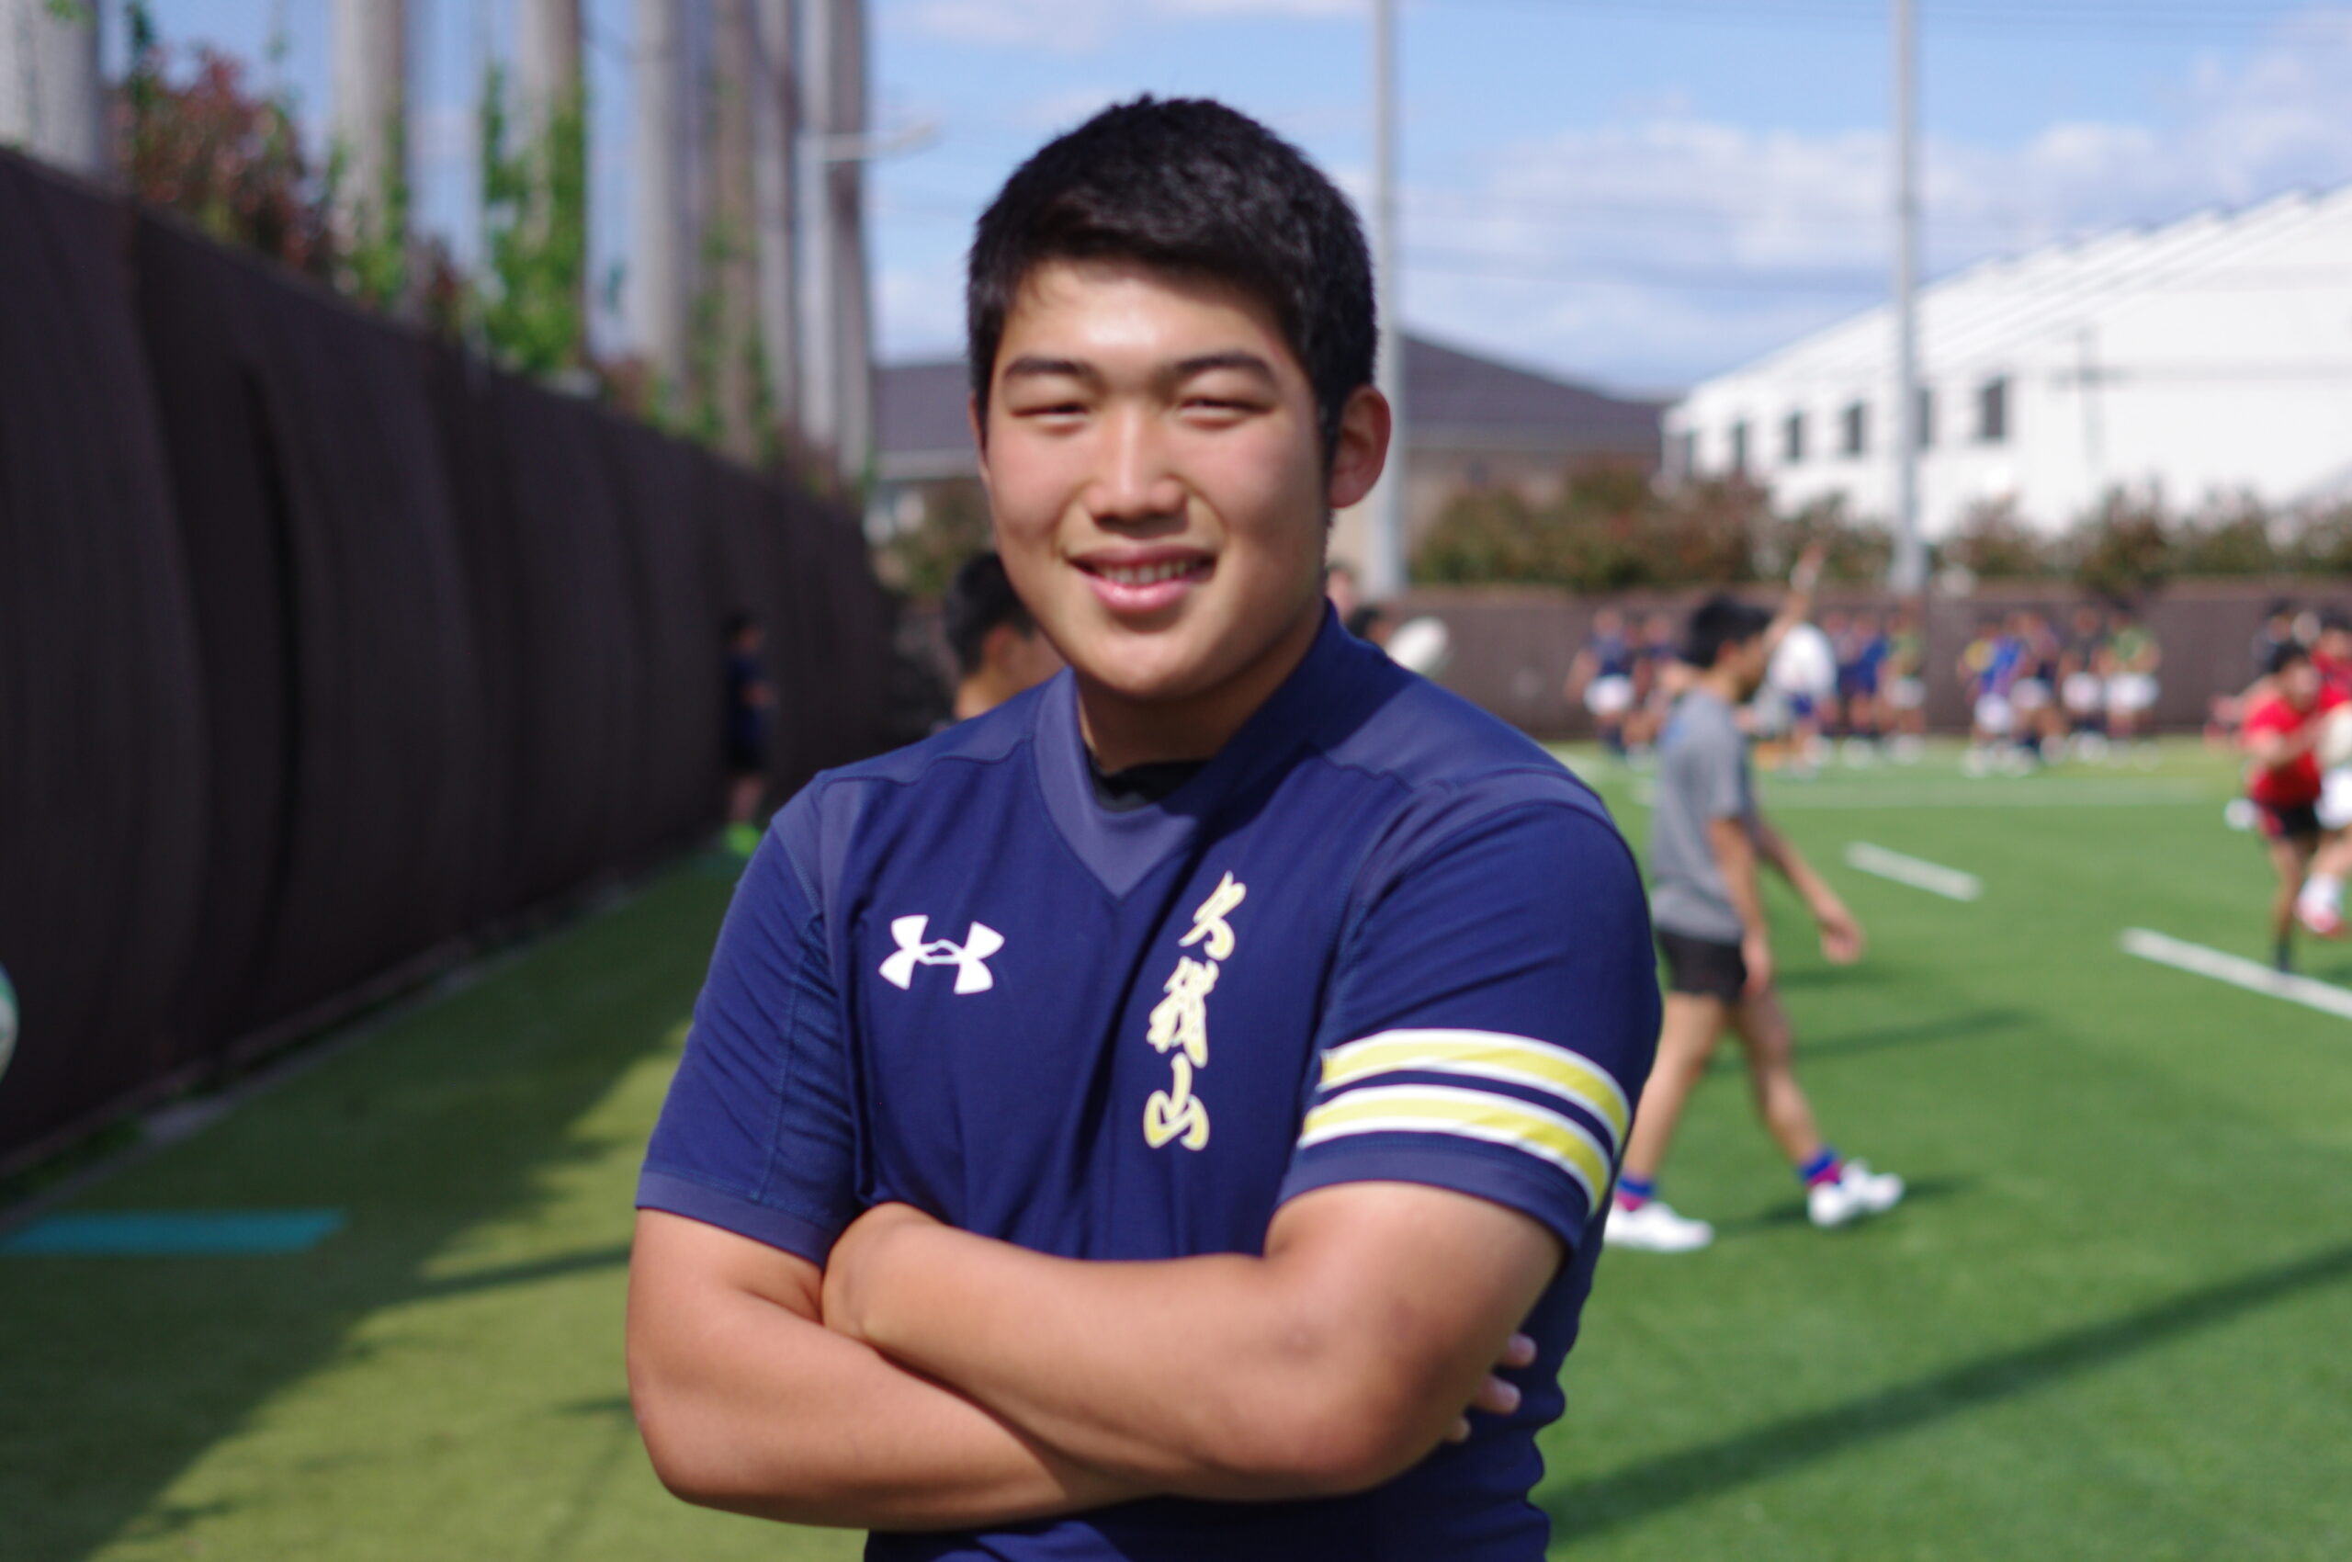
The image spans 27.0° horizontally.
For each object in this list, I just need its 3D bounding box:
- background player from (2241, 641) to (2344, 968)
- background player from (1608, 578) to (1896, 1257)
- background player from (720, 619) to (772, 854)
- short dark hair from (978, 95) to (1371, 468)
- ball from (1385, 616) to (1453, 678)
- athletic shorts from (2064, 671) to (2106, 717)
[{"bbox_3d":[5.241,0.107,22.900,0.650,1.540,0.550,1,2,38],"label":"background player"},{"bbox_3d":[1.552,0.371,13.100,0.790,1.710,0.500,-1,2,-21],"label":"background player"},{"bbox_3d":[-3.053,-0.321,34.900,0.380,1.700,0.450,0,2,30],"label":"background player"},{"bbox_3d":[-0.001,-0.212,2.100,0.175,0.170,0.205,0,2,13],"label":"short dark hair"},{"bbox_3d":[0.997,-0.542,20.200,0.290,0.190,0.190,-45,0,0],"label":"ball"},{"bbox_3d":[10.944,-1.052,59.000,0.400,0.380,0.280,0,2,6],"label":"athletic shorts"}]

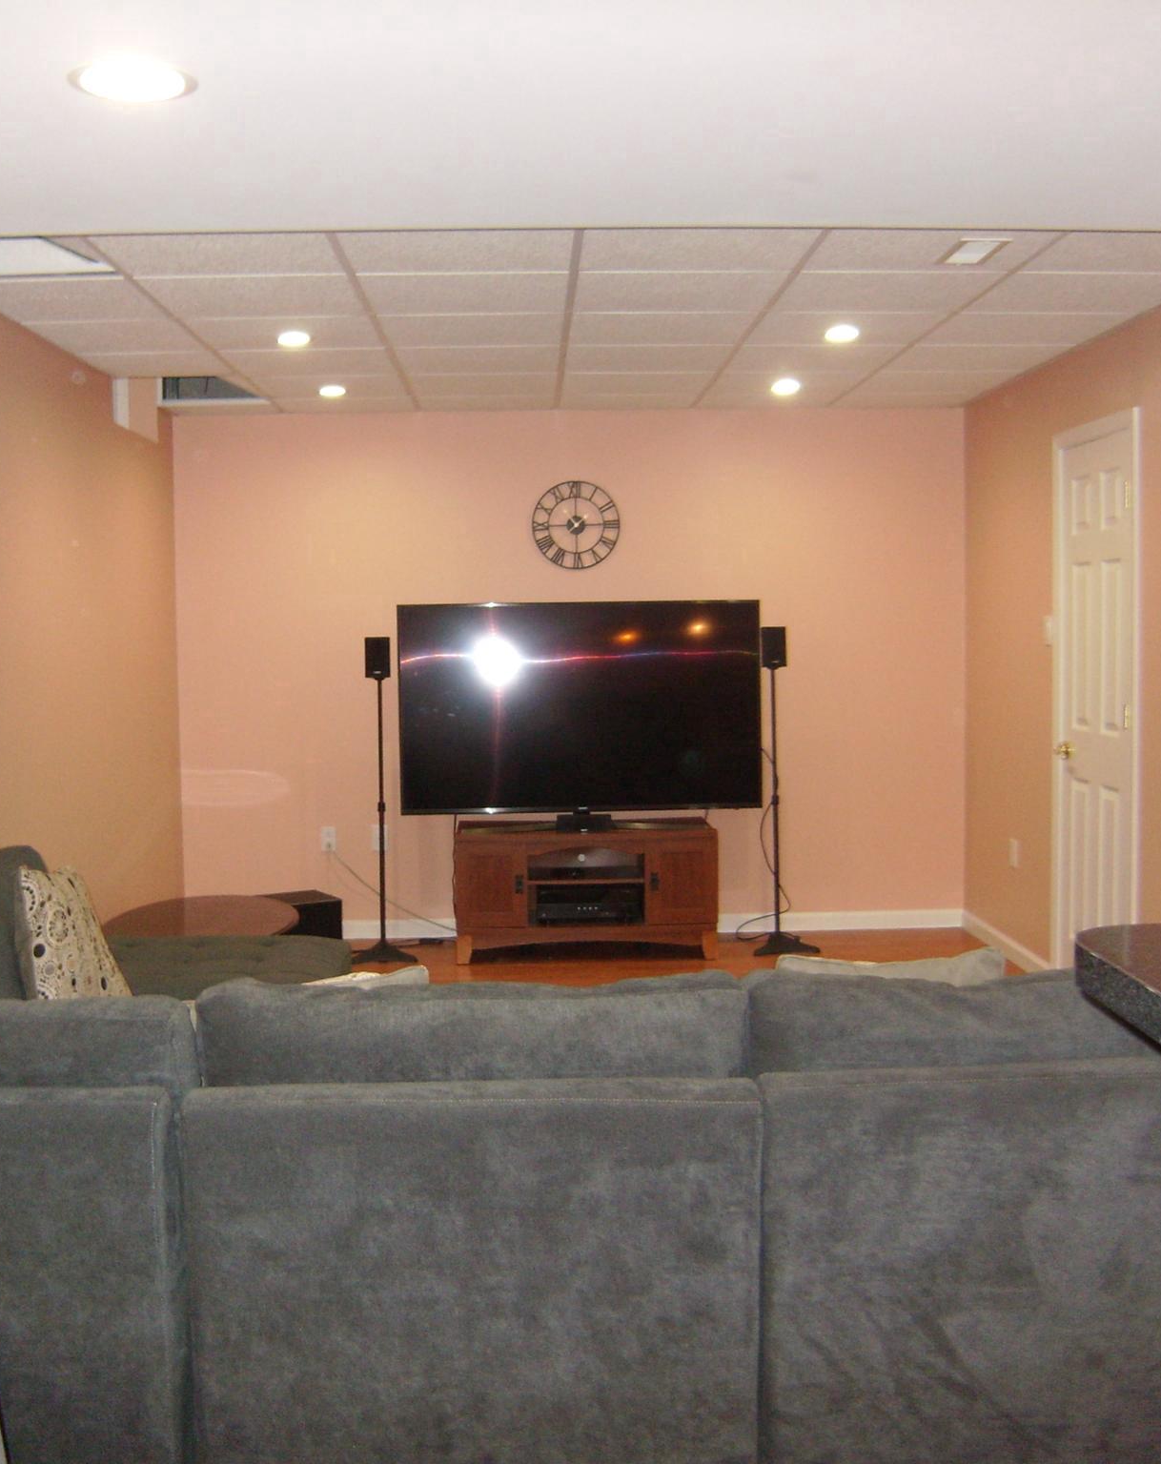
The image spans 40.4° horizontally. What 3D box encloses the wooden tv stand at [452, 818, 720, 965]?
[{"bbox_3d":[0.022,0.676,6.809,1.087,0.548,0.440,-1,4,-2],"label":"wooden tv stand"}]

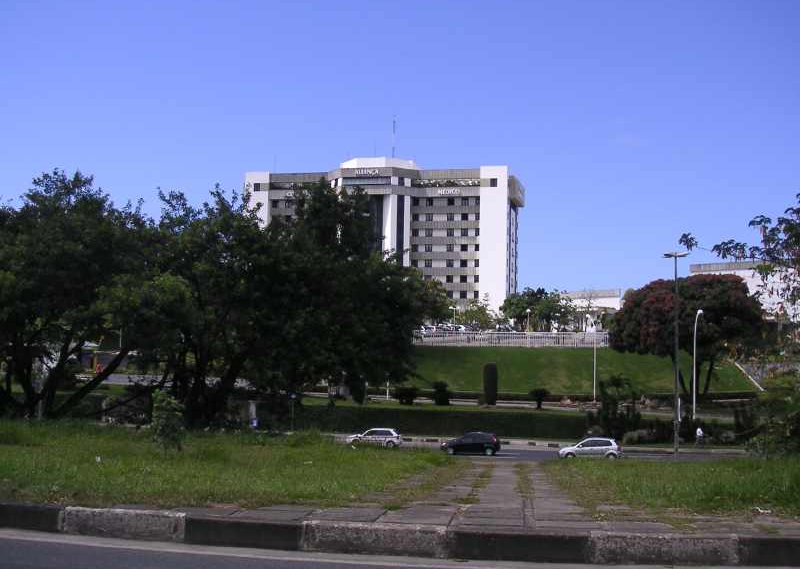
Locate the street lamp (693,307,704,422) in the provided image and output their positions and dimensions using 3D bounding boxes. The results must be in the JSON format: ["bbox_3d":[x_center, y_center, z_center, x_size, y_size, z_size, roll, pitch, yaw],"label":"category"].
[{"bbox_3d":[25.035,6.752,71.500,0.950,9.200,0.300,3,-5,-20],"label":"street lamp"}]

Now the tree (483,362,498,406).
[{"bbox_3d":[8.047,8.891,75.800,1.300,3.550,1.300,1,-4,0],"label":"tree"}]

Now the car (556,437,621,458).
[{"bbox_3d":[11.820,10.139,52.736,3.880,1.460,1.660,0,-3,11],"label":"car"}]

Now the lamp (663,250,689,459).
[{"bbox_3d":[16.511,4.427,51.000,1.500,12.400,0.800,1,-4,0],"label":"lamp"}]

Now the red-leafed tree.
[{"bbox_3d":[26.213,4.804,78.000,13.907,11.254,12.517,0,-3,19],"label":"red-leafed tree"}]

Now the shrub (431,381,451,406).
[{"bbox_3d":[3.611,9.717,76.000,1.650,1.950,1.650,1,-4,0],"label":"shrub"}]

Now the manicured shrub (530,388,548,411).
[{"bbox_3d":[11.291,9.227,69.000,1.457,1.781,1.384,1,-3,9],"label":"manicured shrub"}]

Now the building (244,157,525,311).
[{"bbox_3d":[-2.224,-9.066,189.256,57.000,34.300,25.000,0,-5,12],"label":"building"}]

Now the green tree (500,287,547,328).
[{"bbox_3d":[17.239,3.560,119.000,6.421,6.282,6.100,1,-3,8],"label":"green tree"}]

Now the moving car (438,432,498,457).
[{"bbox_3d":[4.557,10.181,54.837,3.820,1.470,1.660,0,-3,14],"label":"moving car"}]

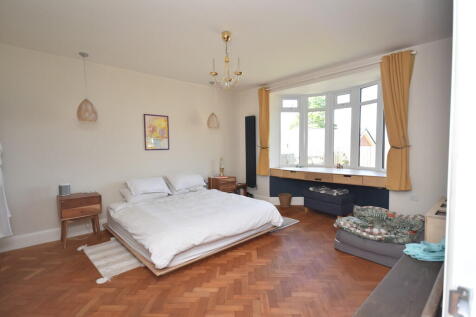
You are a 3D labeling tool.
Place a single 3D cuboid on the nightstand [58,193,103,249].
[{"bbox_3d":[-2.240,0.844,3.374,0.468,0.654,0.435,-4,4,-42],"label":"nightstand"}]

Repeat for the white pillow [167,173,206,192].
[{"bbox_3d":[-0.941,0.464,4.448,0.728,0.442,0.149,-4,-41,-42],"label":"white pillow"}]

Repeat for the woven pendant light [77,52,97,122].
[{"bbox_3d":[-2.140,-0.996,3.345,0.251,0.945,0.251,-4,4,-42],"label":"woven pendant light"}]

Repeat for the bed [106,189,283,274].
[{"bbox_3d":[-0.743,0.906,3.690,1.963,0.435,2.034,-4,4,-42],"label":"bed"}]

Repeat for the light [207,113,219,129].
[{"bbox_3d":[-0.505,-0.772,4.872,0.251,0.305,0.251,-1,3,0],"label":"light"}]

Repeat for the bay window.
[{"bbox_3d":[1.797,-0.553,4.529,0.598,1.560,2.158,-4,4,-42],"label":"bay window"}]

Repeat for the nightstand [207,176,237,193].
[{"bbox_3d":[-0.336,0.720,5.098,0.468,0.643,0.435,-4,4,-42],"label":"nightstand"}]

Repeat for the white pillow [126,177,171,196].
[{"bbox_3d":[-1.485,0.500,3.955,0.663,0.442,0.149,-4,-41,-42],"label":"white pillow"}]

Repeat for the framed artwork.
[{"bbox_3d":[-1.463,-0.470,4.352,0.450,0.628,0.026,-4,4,-42],"label":"framed artwork"}]

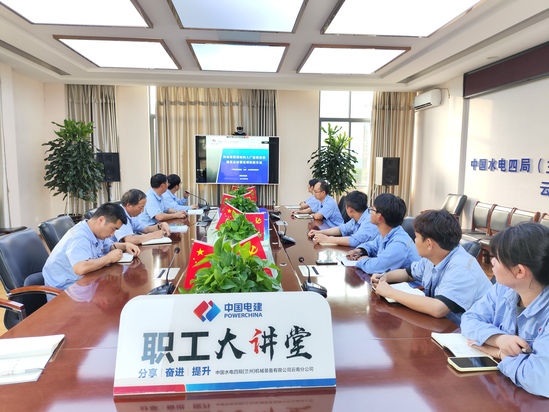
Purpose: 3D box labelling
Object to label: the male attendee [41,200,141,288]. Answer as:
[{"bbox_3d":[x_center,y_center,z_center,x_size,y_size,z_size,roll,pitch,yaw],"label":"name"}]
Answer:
[{"bbox_3d":[-1.330,0.572,2.848,0.740,1.170,0.600,-1,7,-11],"label":"male attendee"}]

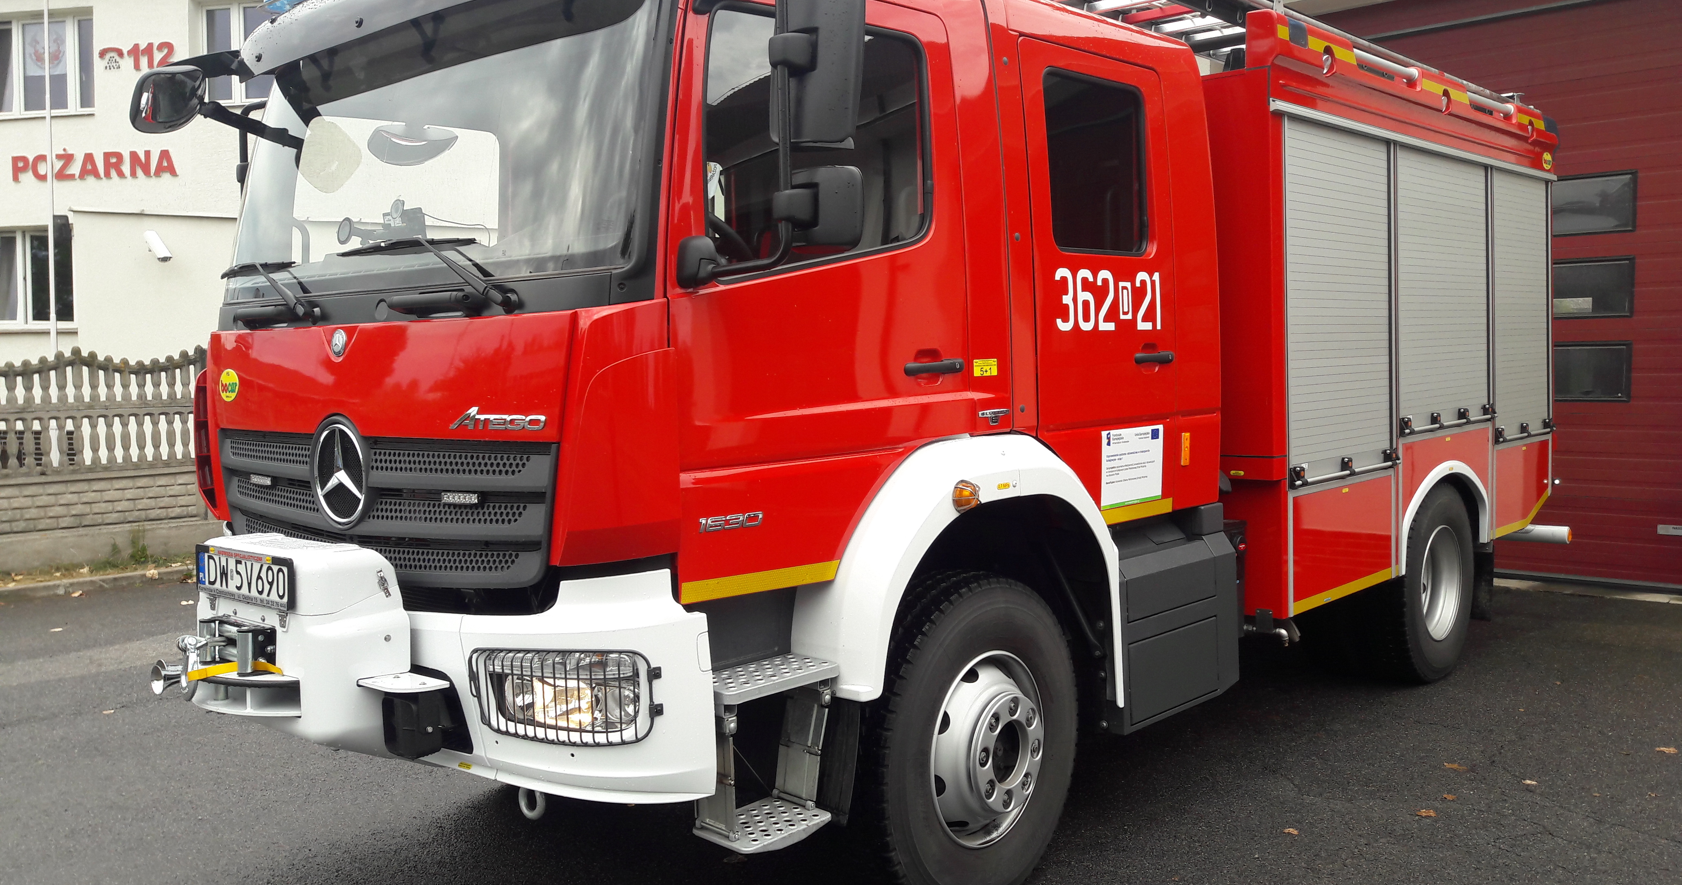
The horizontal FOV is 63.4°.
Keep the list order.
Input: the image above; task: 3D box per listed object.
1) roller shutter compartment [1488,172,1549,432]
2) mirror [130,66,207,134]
[{"bbox_3d":[3.761,-0.747,7.642,0.140,1.440,0.980,2,5,42],"label":"roller shutter compartment"},{"bbox_3d":[-2.114,-1.074,4.270,0.110,0.220,0.250,21,15,29],"label":"mirror"}]

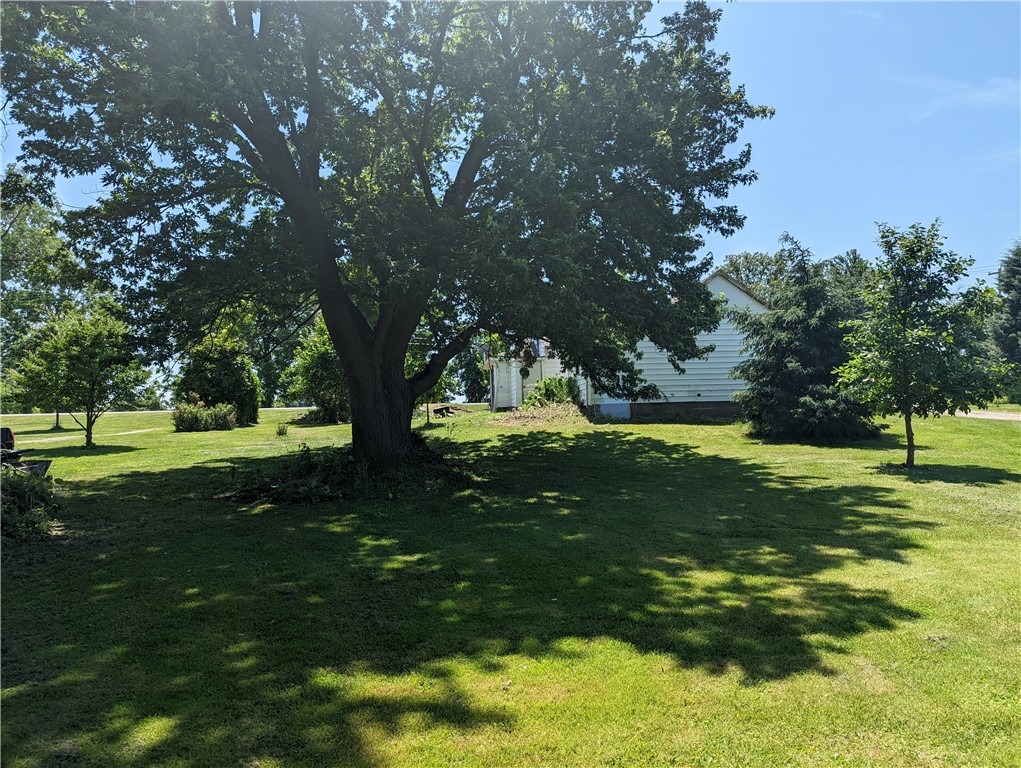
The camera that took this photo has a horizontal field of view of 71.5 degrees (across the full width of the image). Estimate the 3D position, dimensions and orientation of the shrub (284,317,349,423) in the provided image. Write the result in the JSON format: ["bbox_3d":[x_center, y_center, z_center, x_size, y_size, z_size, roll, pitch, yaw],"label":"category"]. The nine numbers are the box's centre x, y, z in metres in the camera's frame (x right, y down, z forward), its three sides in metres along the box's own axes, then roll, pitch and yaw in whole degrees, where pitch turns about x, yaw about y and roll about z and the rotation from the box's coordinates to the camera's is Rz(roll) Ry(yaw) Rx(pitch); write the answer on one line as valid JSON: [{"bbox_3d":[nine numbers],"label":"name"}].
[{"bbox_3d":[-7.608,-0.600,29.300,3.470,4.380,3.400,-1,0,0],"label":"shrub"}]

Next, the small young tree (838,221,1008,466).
[{"bbox_3d":[7.617,-0.749,13.100,3.110,4.550,2.900,-1,0,0],"label":"small young tree"}]

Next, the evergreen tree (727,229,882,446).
[{"bbox_3d":[8.355,-1.312,20.000,4.290,5.810,4.100,-1,0,0],"label":"evergreen tree"}]

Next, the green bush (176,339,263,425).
[{"bbox_3d":[-12.405,-0.127,30.000,3.550,3.700,3.300,-1,-1,0],"label":"green bush"}]

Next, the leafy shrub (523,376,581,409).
[{"bbox_3d":[1.609,0.392,27.800,2.280,1.370,1.600,-1,0,0],"label":"leafy shrub"}]

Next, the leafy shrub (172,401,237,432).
[{"bbox_3d":[-11.141,1.183,25.800,2.330,1.170,1.500,-1,0,0],"label":"leafy shrub"}]

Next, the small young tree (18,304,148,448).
[{"bbox_3d":[-11.871,-0.222,19.700,3.610,3.980,3.300,-1,0,0],"label":"small young tree"}]

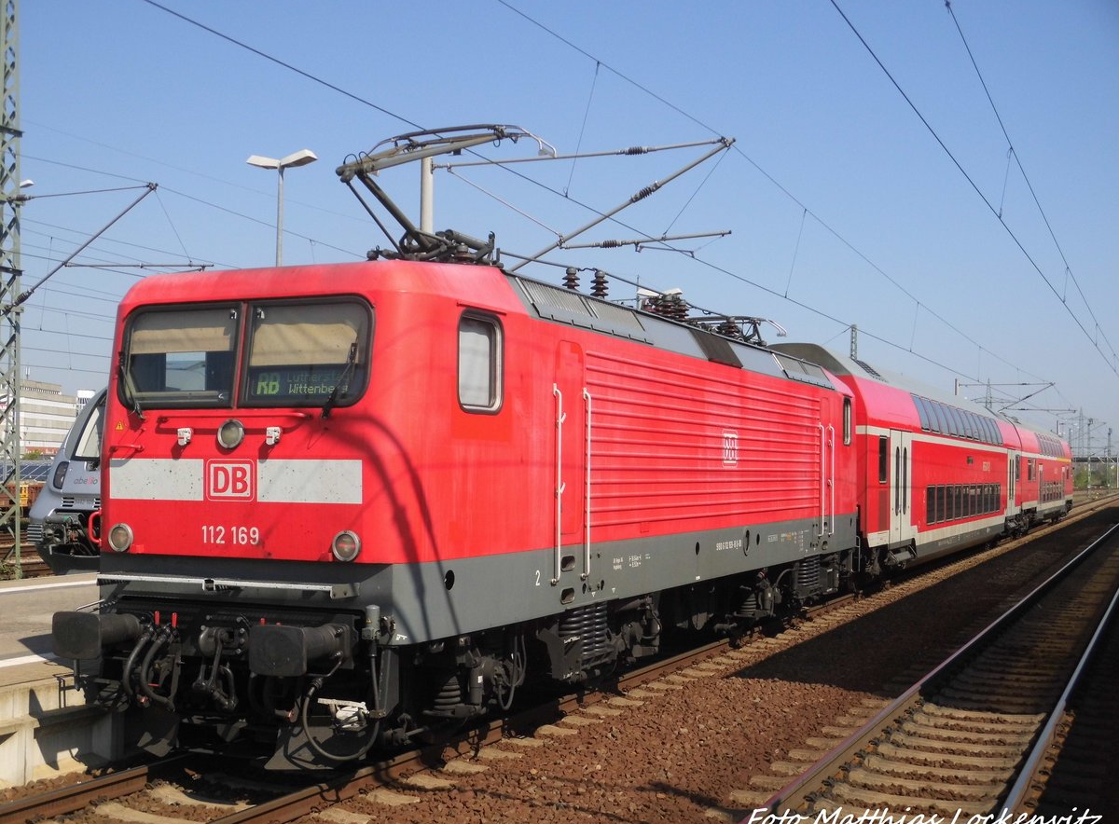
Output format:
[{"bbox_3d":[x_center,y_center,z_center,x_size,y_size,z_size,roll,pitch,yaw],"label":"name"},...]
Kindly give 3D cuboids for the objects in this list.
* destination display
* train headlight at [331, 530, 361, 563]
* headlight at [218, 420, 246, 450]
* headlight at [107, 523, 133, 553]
[{"bbox_3d":[-1.925,-0.207,10.332,0.865,0.258,0.100,-1,-10,24],"label":"destination display"},{"bbox_3d":[-1.513,0.957,9.879,0.215,0.215,0.070,-1,-3,24],"label":"train headlight"},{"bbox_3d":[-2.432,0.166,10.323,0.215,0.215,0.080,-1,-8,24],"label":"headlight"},{"bbox_3d":[-3.375,0.973,10.712,0.215,0.215,0.070,-1,-3,24],"label":"headlight"}]

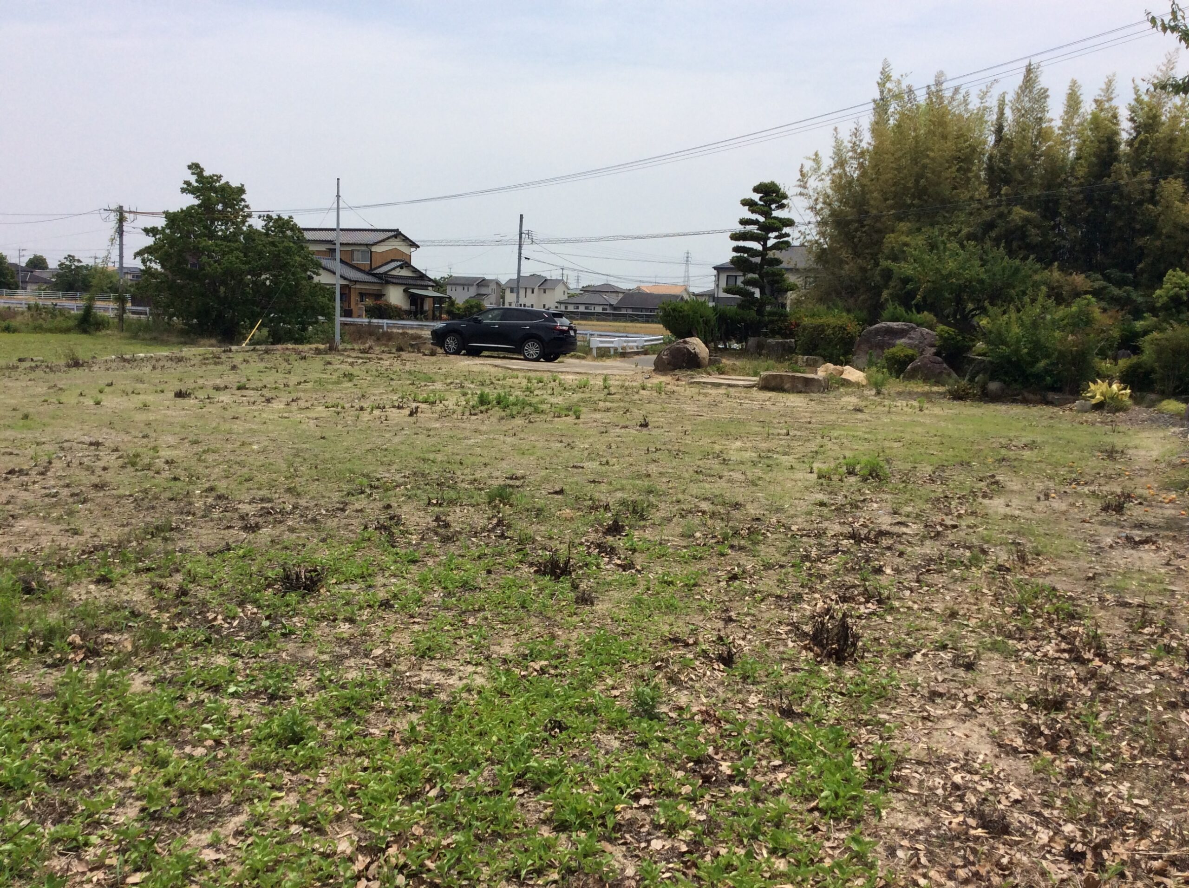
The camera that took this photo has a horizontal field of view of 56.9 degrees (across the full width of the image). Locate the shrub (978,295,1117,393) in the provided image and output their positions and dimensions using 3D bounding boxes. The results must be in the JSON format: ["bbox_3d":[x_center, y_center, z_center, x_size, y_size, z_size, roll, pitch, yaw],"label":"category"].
[{"bbox_3d":[10.074,-2.211,24.412,2.800,2.136,2.400,4,8,22],"label":"shrub"}]

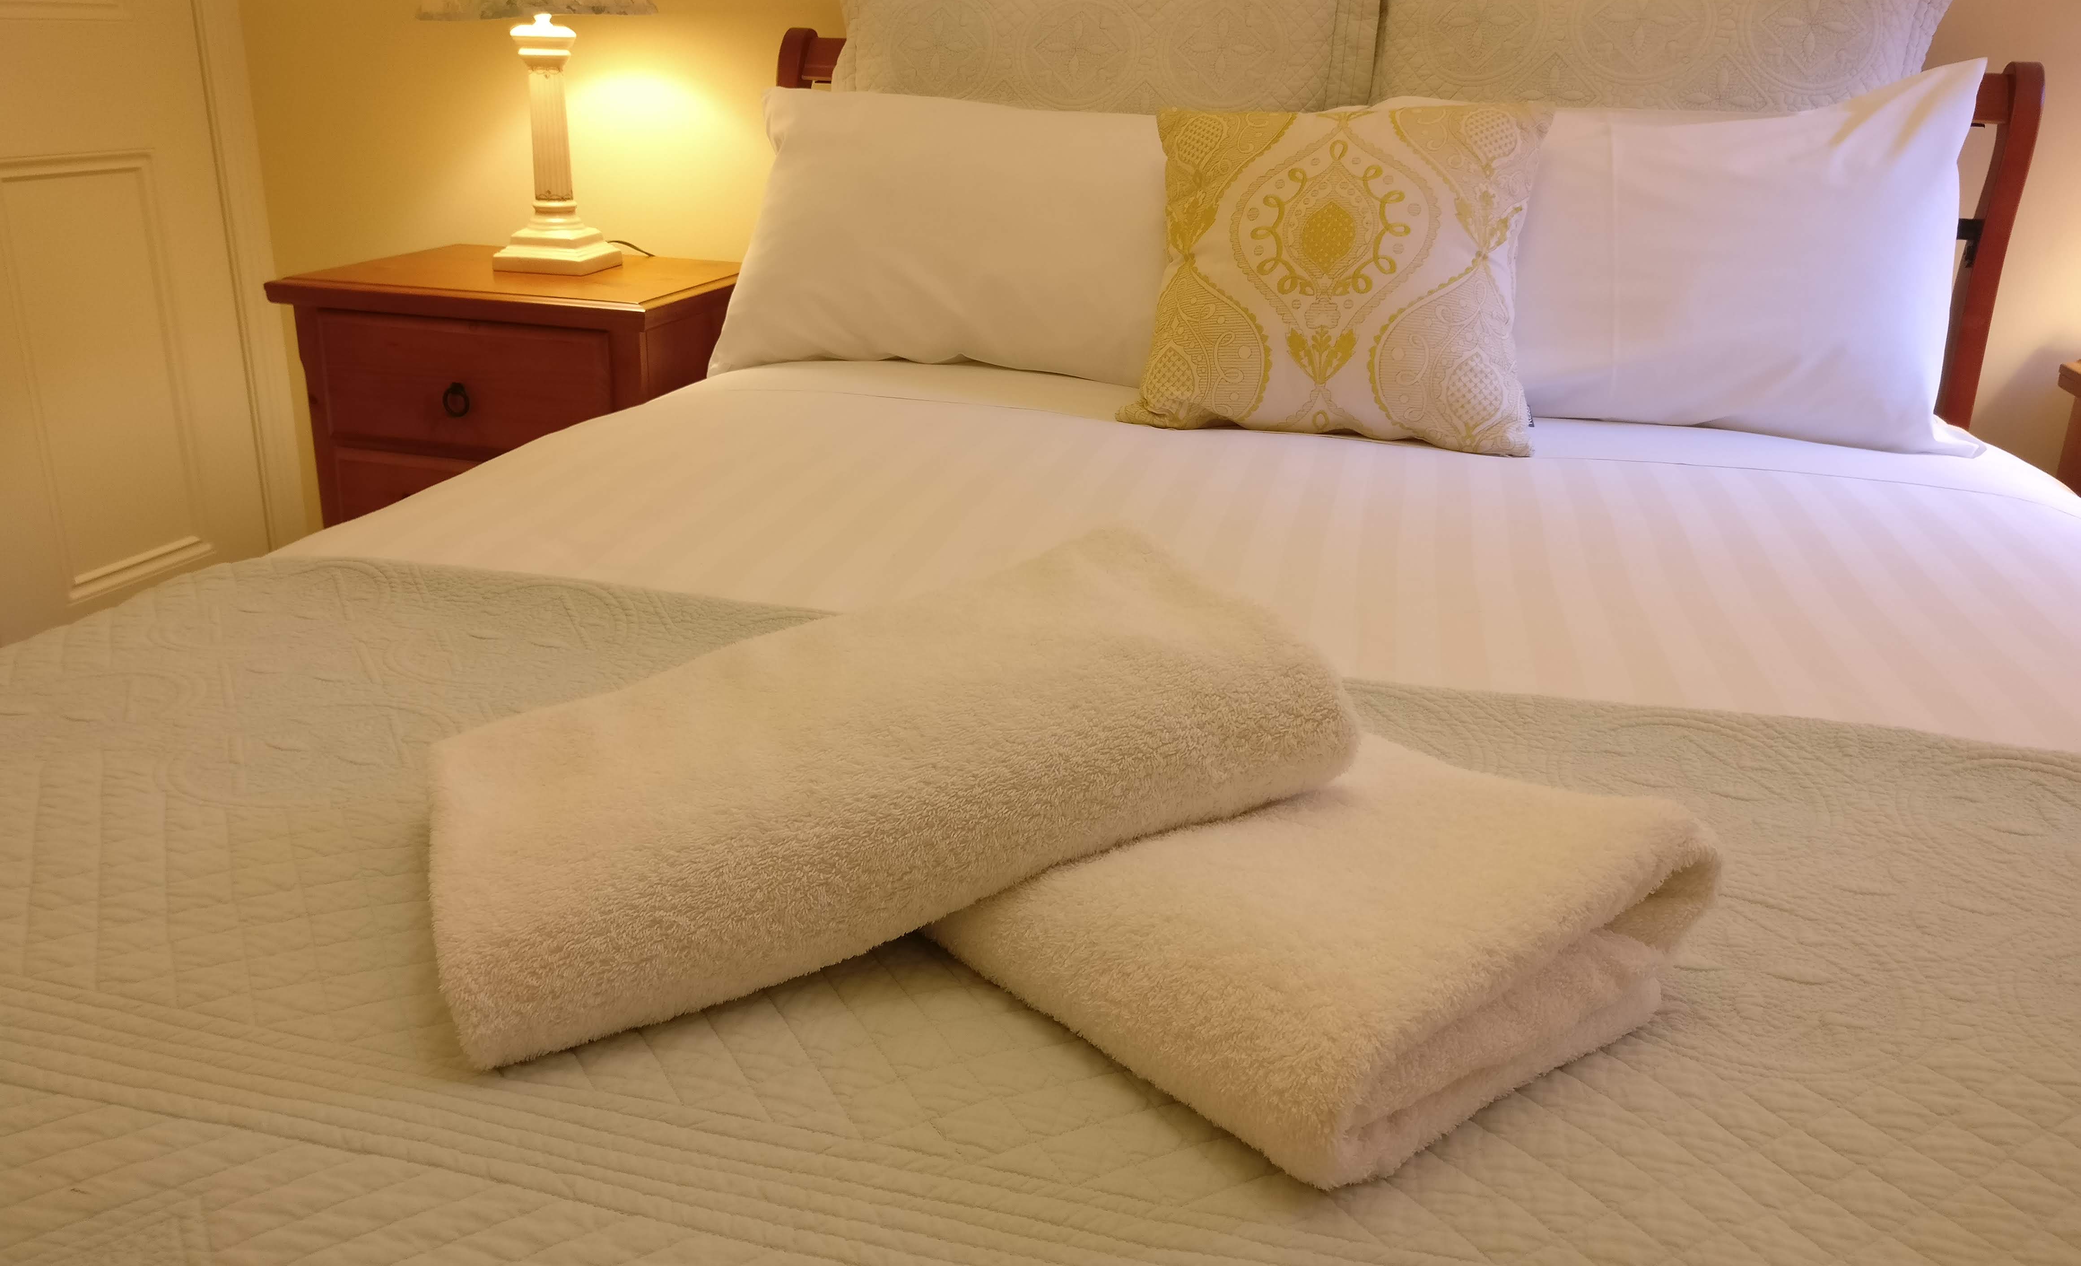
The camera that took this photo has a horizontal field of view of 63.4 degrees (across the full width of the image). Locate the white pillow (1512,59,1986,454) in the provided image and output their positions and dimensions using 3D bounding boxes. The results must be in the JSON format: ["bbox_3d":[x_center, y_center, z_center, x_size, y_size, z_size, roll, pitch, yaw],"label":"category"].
[{"bbox_3d":[0.700,-0.462,1.924,0.680,0.435,0.160,7,-6,15],"label":"white pillow"}]

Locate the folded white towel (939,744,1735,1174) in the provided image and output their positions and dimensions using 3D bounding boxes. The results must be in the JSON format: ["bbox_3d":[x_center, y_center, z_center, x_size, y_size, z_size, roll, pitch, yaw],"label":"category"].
[{"bbox_3d":[0.075,0.097,0.830,0.244,0.076,0.396,-16,26,-38],"label":"folded white towel"}]

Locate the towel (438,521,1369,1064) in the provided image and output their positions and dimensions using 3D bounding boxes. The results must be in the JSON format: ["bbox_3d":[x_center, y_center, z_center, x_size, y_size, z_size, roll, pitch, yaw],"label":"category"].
[{"bbox_3d":[-0.088,0.062,0.835,0.396,0.068,0.232,-16,23,-15],"label":"towel"}]

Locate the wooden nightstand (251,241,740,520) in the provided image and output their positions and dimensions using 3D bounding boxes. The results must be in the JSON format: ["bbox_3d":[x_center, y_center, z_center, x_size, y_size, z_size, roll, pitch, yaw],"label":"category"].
[{"bbox_3d":[-0.698,-0.196,2.445,0.545,0.640,0.450,7,21,15],"label":"wooden nightstand"}]

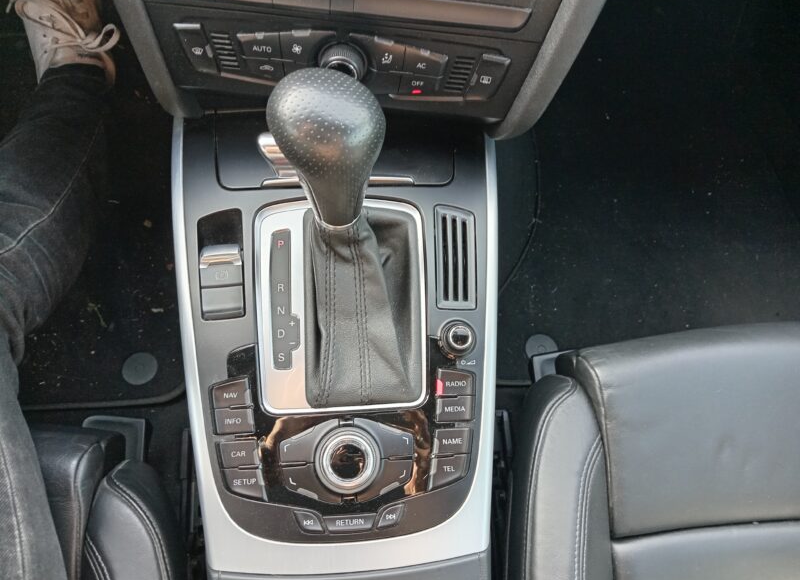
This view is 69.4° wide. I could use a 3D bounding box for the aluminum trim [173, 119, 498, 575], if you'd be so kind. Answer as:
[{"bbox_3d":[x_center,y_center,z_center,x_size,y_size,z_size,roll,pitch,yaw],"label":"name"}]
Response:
[{"bbox_3d":[-0.042,0.044,0.433,0.227,0.046,0.328,-2,93,-6],"label":"aluminum trim"}]

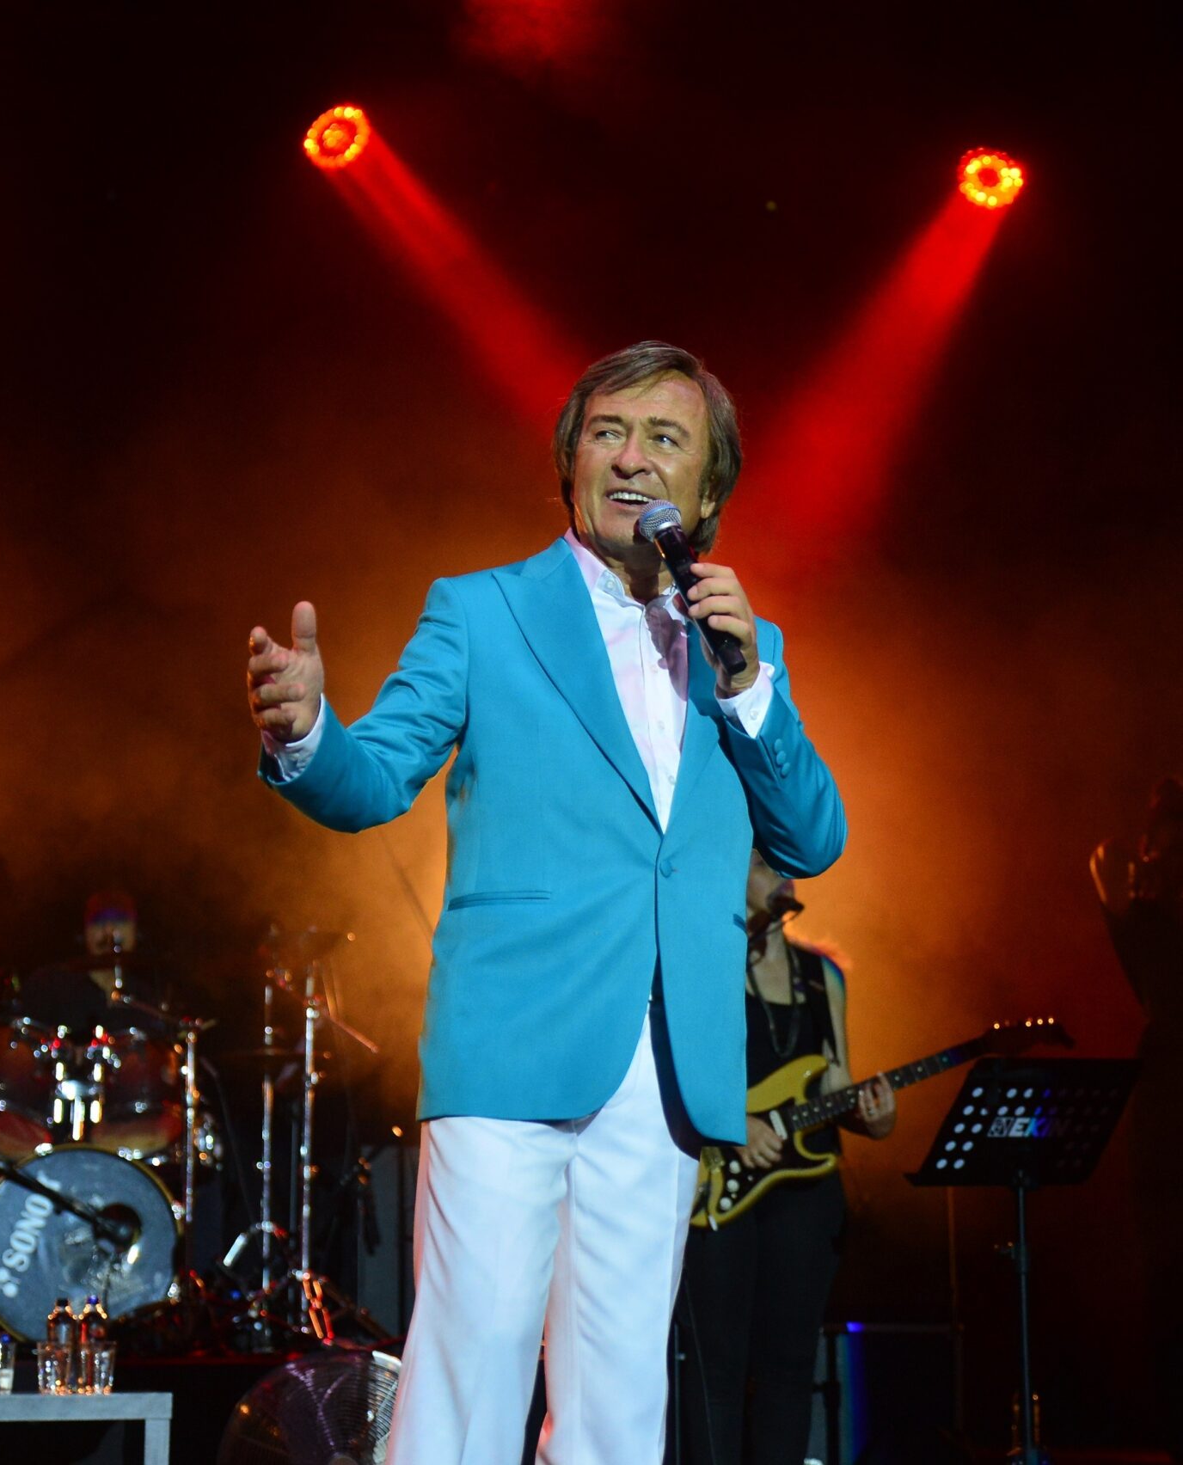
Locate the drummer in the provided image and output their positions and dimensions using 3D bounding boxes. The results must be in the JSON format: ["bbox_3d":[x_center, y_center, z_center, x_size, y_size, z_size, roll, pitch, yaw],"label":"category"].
[{"bbox_3d":[-1.513,1.165,9.552,0.650,1.449,0.800,0,-12,-4],"label":"drummer"}]

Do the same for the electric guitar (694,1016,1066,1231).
[{"bbox_3d":[0.573,0.810,7.060,0.985,0.325,0.080,-21,-23,-5],"label":"electric guitar"}]

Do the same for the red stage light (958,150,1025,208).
[{"bbox_3d":[1.617,-2.252,12.707,0.300,0.230,0.300,-8,-57,31],"label":"red stage light"}]

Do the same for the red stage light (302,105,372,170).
[{"bbox_3d":[-1.014,-2.335,12.252,0.300,0.230,0.300,10,-59,-40],"label":"red stage light"}]

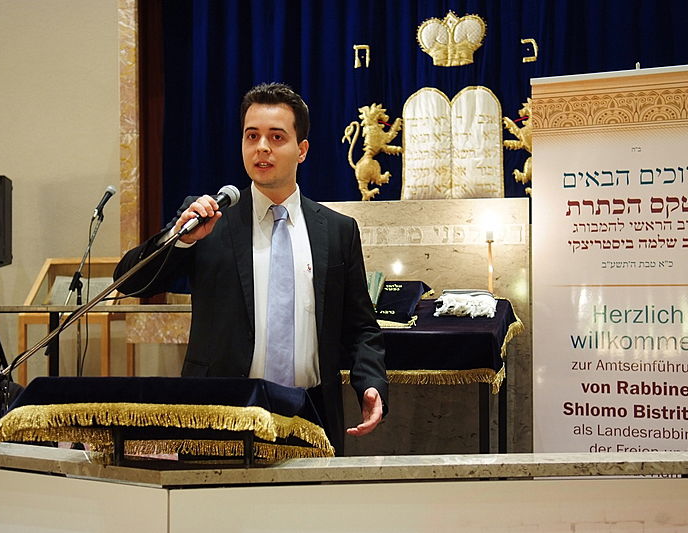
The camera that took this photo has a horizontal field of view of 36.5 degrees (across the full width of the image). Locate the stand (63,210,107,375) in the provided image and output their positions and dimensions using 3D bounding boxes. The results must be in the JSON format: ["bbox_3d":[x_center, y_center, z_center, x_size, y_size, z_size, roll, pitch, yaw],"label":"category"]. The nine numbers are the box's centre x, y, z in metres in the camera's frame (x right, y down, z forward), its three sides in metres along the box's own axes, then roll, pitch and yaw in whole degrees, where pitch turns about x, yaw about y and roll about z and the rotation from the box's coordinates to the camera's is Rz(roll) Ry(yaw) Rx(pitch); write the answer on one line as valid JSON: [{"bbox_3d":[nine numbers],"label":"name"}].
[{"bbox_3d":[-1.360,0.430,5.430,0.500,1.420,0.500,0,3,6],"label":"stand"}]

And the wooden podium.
[{"bbox_3d":[-1.620,0.530,6.370,0.540,1.120,0.520,0,3,-3],"label":"wooden podium"}]

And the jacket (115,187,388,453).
[{"bbox_3d":[-0.205,0.165,2.500,0.630,0.730,0.420,0,3,-1],"label":"jacket"}]

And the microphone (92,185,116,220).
[{"bbox_3d":[-1.227,-0.338,5.360,0.052,0.180,0.052,30,3,0],"label":"microphone"}]

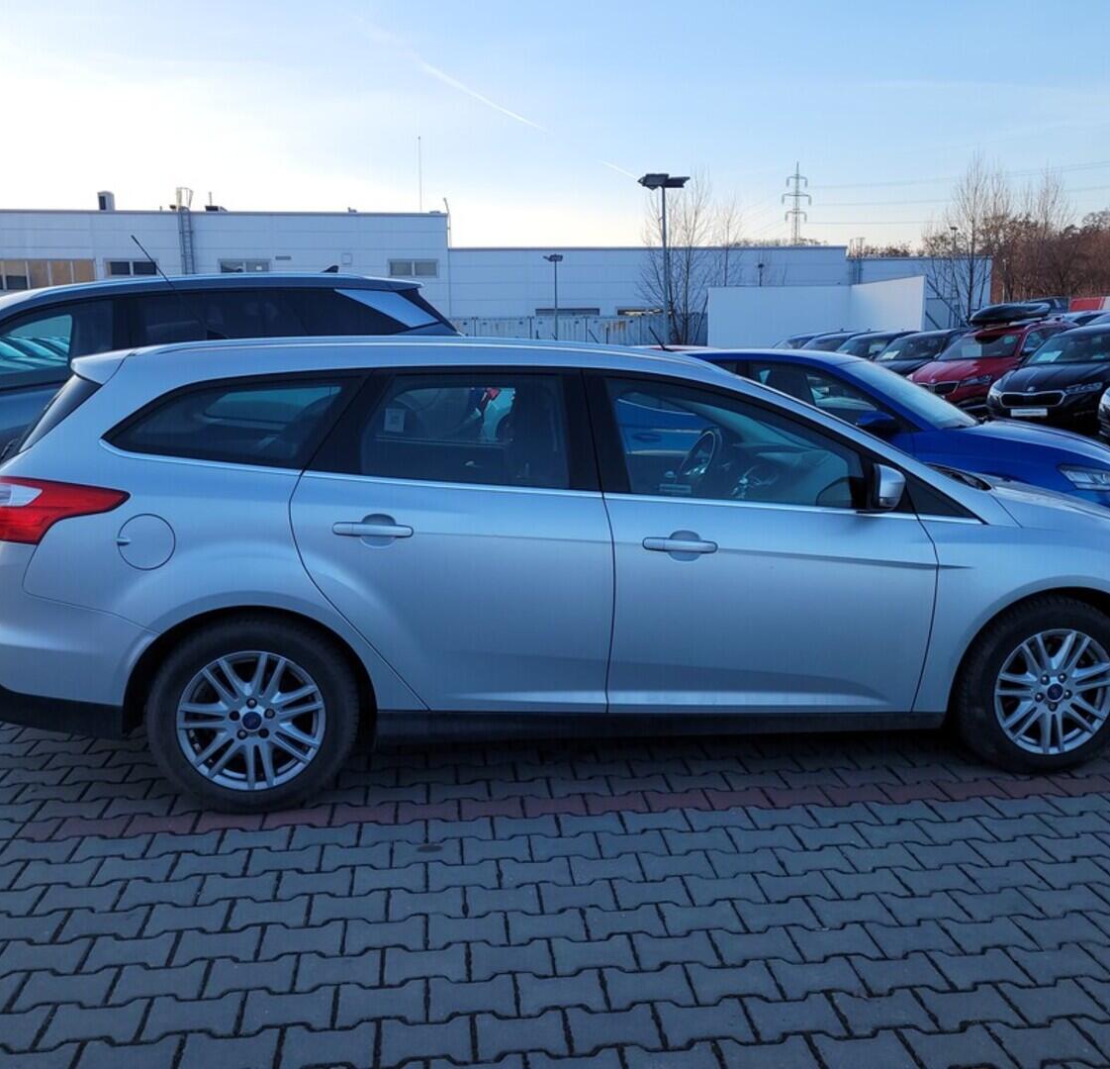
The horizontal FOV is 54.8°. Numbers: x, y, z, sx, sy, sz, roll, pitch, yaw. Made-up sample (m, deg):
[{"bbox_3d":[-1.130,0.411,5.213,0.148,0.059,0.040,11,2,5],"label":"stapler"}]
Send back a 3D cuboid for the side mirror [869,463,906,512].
[{"bbox_3d":[1.037,-0.150,3.384,0.105,0.153,0.190,-1,10,-8],"label":"side mirror"}]

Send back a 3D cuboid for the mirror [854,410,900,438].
[{"bbox_3d":[1.822,-0.623,6.050,0.200,0.160,0.210,2,11,15],"label":"mirror"}]

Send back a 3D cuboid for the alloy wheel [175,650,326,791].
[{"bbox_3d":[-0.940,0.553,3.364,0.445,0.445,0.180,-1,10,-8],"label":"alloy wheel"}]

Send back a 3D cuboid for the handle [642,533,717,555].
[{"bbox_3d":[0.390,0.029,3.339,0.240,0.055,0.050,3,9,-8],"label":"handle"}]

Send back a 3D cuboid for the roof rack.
[{"bbox_3d":[8.391,-4.047,19.700,1.930,0.380,0.790,-13,16,-38],"label":"roof rack"}]

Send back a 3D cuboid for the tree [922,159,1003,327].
[{"bbox_3d":[14.469,-9.409,38.156,2.960,8.110,3.000,0,10,0],"label":"tree"}]

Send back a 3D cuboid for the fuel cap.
[{"bbox_3d":[-1.202,0.023,3.137,0.166,0.170,0.030,0,10,-2],"label":"fuel cap"}]

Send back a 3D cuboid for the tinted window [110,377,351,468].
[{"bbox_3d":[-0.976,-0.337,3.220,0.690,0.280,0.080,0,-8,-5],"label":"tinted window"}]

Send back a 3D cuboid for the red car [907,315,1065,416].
[{"bbox_3d":[8.025,-2.966,19.295,4.340,1.570,1.830,-14,13,-39],"label":"red car"}]

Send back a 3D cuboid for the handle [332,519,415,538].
[{"bbox_3d":[-0.543,-0.017,3.190,0.235,0.052,0.055,-1,10,-8],"label":"handle"}]

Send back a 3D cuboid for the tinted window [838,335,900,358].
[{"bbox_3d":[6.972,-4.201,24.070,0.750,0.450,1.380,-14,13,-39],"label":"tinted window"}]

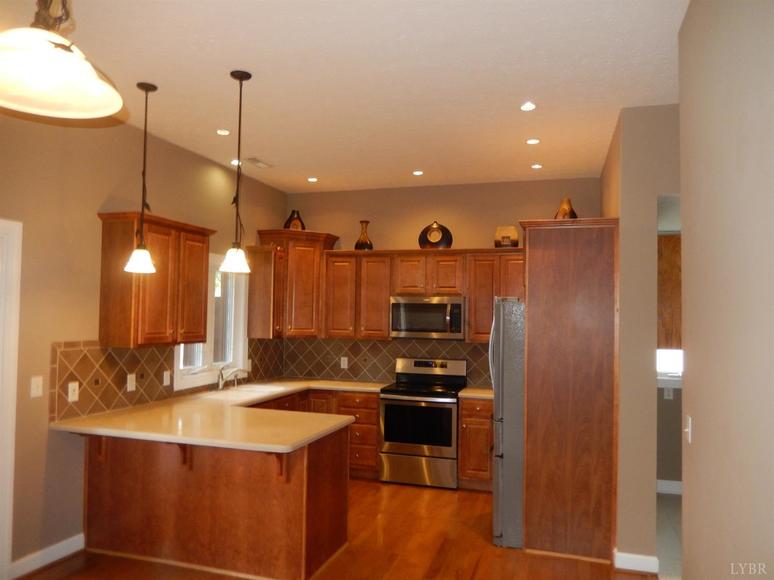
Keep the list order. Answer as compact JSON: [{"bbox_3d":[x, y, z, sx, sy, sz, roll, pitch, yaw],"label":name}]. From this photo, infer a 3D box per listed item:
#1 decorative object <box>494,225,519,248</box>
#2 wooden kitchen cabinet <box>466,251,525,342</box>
[{"bbox_3d":[1.224,-0.540,5.722,0.240,0.240,0.140,0,-3,17],"label":"decorative object"},{"bbox_3d":[1.147,0.077,5.582,0.654,0.918,0.345,1,-2,17],"label":"wooden kitchen cabinet"}]

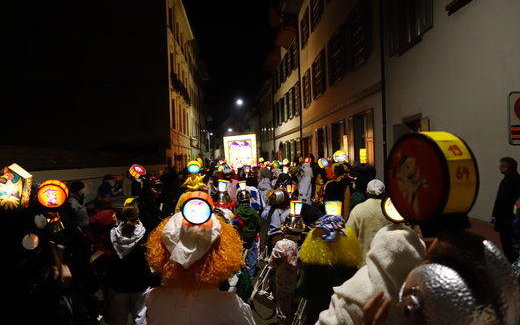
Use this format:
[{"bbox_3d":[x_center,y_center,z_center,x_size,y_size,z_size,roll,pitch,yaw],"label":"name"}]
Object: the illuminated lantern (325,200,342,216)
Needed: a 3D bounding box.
[{"bbox_3d":[0.604,0.371,3.300,0.120,0.135,0.120,-2,0,26],"label":"illuminated lantern"}]

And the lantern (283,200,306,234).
[{"bbox_3d":[0.372,0.574,4.300,0.230,0.330,0.230,1,0,-23],"label":"lantern"}]

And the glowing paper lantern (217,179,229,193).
[{"bbox_3d":[-0.454,0.285,4.900,0.120,0.150,0.120,3,0,7],"label":"glowing paper lantern"}]

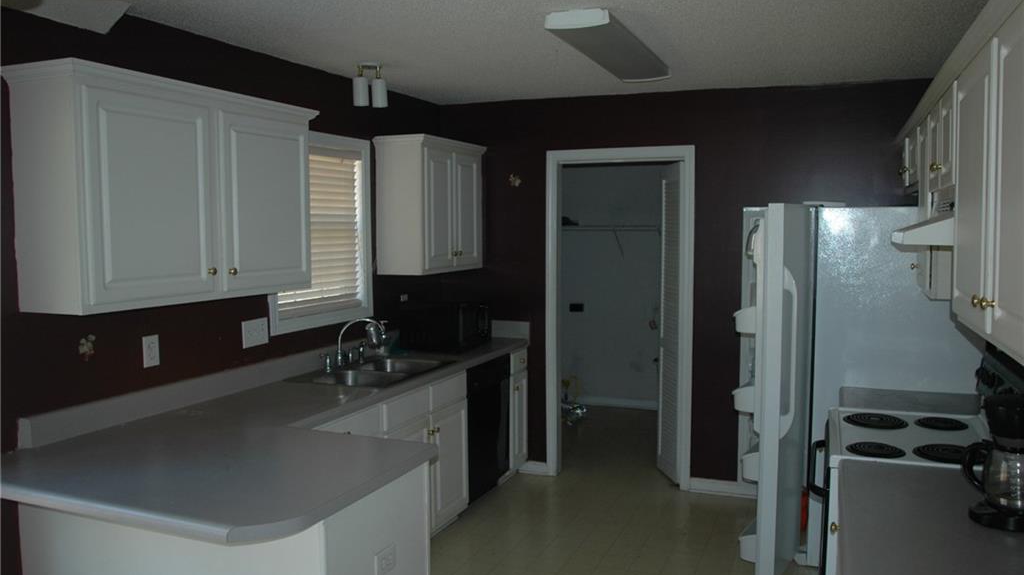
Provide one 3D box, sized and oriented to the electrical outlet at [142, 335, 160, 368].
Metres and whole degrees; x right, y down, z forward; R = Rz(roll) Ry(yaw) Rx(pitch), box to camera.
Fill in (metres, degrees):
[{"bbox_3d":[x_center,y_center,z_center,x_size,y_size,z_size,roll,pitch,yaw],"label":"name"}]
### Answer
[{"bbox_3d":[-1.433,0.256,3.059,0.012,0.121,0.077,2,5,23],"label":"electrical outlet"}]

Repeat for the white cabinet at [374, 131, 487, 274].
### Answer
[{"bbox_3d":[-0.486,-0.497,4.791,0.350,0.800,0.850,2,5,23],"label":"white cabinet"}]

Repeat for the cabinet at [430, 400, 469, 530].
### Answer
[{"bbox_3d":[-0.615,0.913,4.229,0.600,0.620,0.450,2,5,23],"label":"cabinet"}]

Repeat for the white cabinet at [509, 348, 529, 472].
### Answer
[{"bbox_3d":[-0.240,0.809,5.119,0.620,0.865,0.300,2,5,23],"label":"white cabinet"}]

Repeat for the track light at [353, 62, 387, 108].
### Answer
[{"bbox_3d":[-0.711,-1.004,3.835,0.185,0.225,0.120,-2,5,-20],"label":"track light"}]

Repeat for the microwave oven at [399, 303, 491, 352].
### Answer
[{"bbox_3d":[-0.404,0.228,4.817,0.390,0.278,0.455,2,5,23],"label":"microwave oven"}]

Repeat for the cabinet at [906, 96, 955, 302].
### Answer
[{"bbox_3d":[1.835,-0.349,3.074,0.335,0.770,0.480,2,5,23],"label":"cabinet"}]

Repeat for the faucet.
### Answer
[{"bbox_3d":[-0.803,0.286,4.038,0.265,0.262,0.100,1,5,8],"label":"faucet"}]

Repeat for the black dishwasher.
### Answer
[{"bbox_3d":[-0.403,0.832,4.673,0.605,0.828,0.608,2,5,23],"label":"black dishwasher"}]

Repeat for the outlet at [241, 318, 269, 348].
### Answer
[{"bbox_3d":[-1.201,0.214,3.610,0.012,0.121,0.162,2,5,23],"label":"outlet"}]

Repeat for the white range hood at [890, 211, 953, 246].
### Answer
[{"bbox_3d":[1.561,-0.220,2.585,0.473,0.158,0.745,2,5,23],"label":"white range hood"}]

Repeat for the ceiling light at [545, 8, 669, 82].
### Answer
[{"bbox_3d":[0.472,-1.057,3.466,0.262,0.070,1.175,2,5,23],"label":"ceiling light"}]

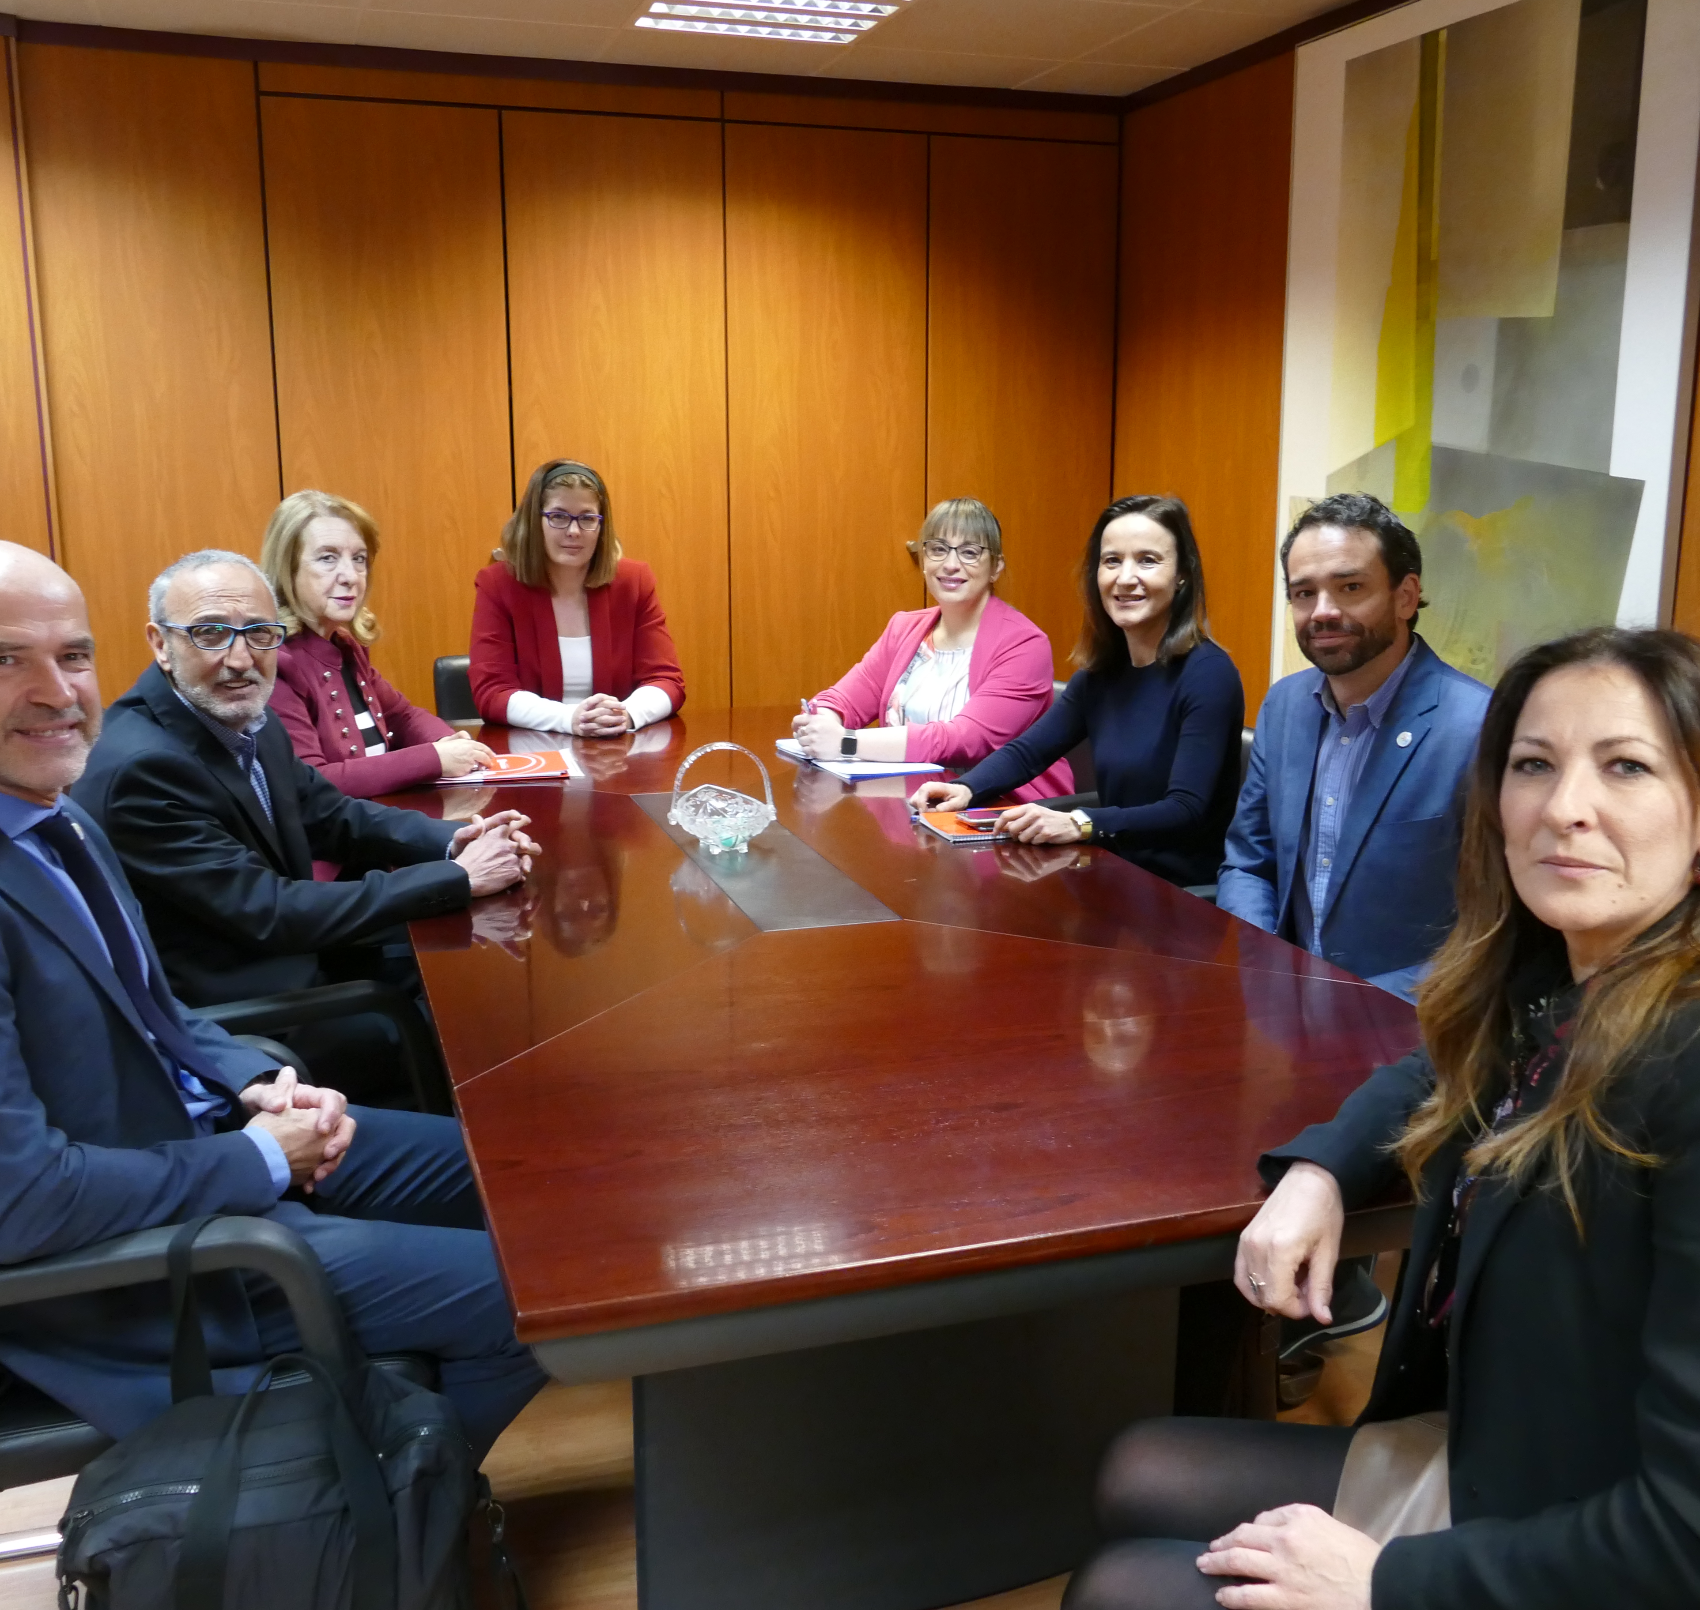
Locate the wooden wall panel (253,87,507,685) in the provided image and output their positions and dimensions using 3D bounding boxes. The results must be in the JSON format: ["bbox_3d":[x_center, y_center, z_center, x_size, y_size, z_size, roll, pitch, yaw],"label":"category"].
[{"bbox_3d":[-1.220,-0.754,4.603,0.605,2.199,0.030,-4,13,-17],"label":"wooden wall panel"}]

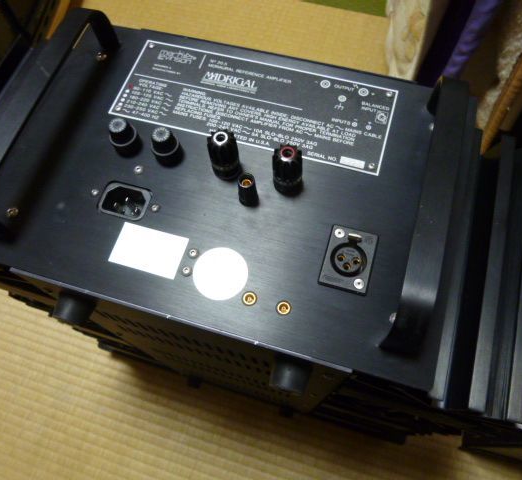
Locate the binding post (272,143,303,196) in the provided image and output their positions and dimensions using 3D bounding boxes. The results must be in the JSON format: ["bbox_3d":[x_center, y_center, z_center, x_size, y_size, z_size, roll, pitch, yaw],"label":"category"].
[{"bbox_3d":[0.015,-0.039,0.251,0.016,0.032,0.016,-1,67,2],"label":"binding post"}]

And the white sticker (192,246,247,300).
[{"bbox_3d":[-0.022,0.018,0.244,0.030,0.001,0.030,15,68,9],"label":"white sticker"}]

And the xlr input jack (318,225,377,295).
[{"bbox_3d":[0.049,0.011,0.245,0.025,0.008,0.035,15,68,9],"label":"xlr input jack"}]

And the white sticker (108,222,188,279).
[{"bbox_3d":[-0.064,0.006,0.252,0.040,0.001,0.025,14,68,9],"label":"white sticker"}]

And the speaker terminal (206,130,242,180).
[{"bbox_3d":[-0.021,-0.049,0.257,0.016,0.032,0.016,-1,67,2],"label":"speaker terminal"}]

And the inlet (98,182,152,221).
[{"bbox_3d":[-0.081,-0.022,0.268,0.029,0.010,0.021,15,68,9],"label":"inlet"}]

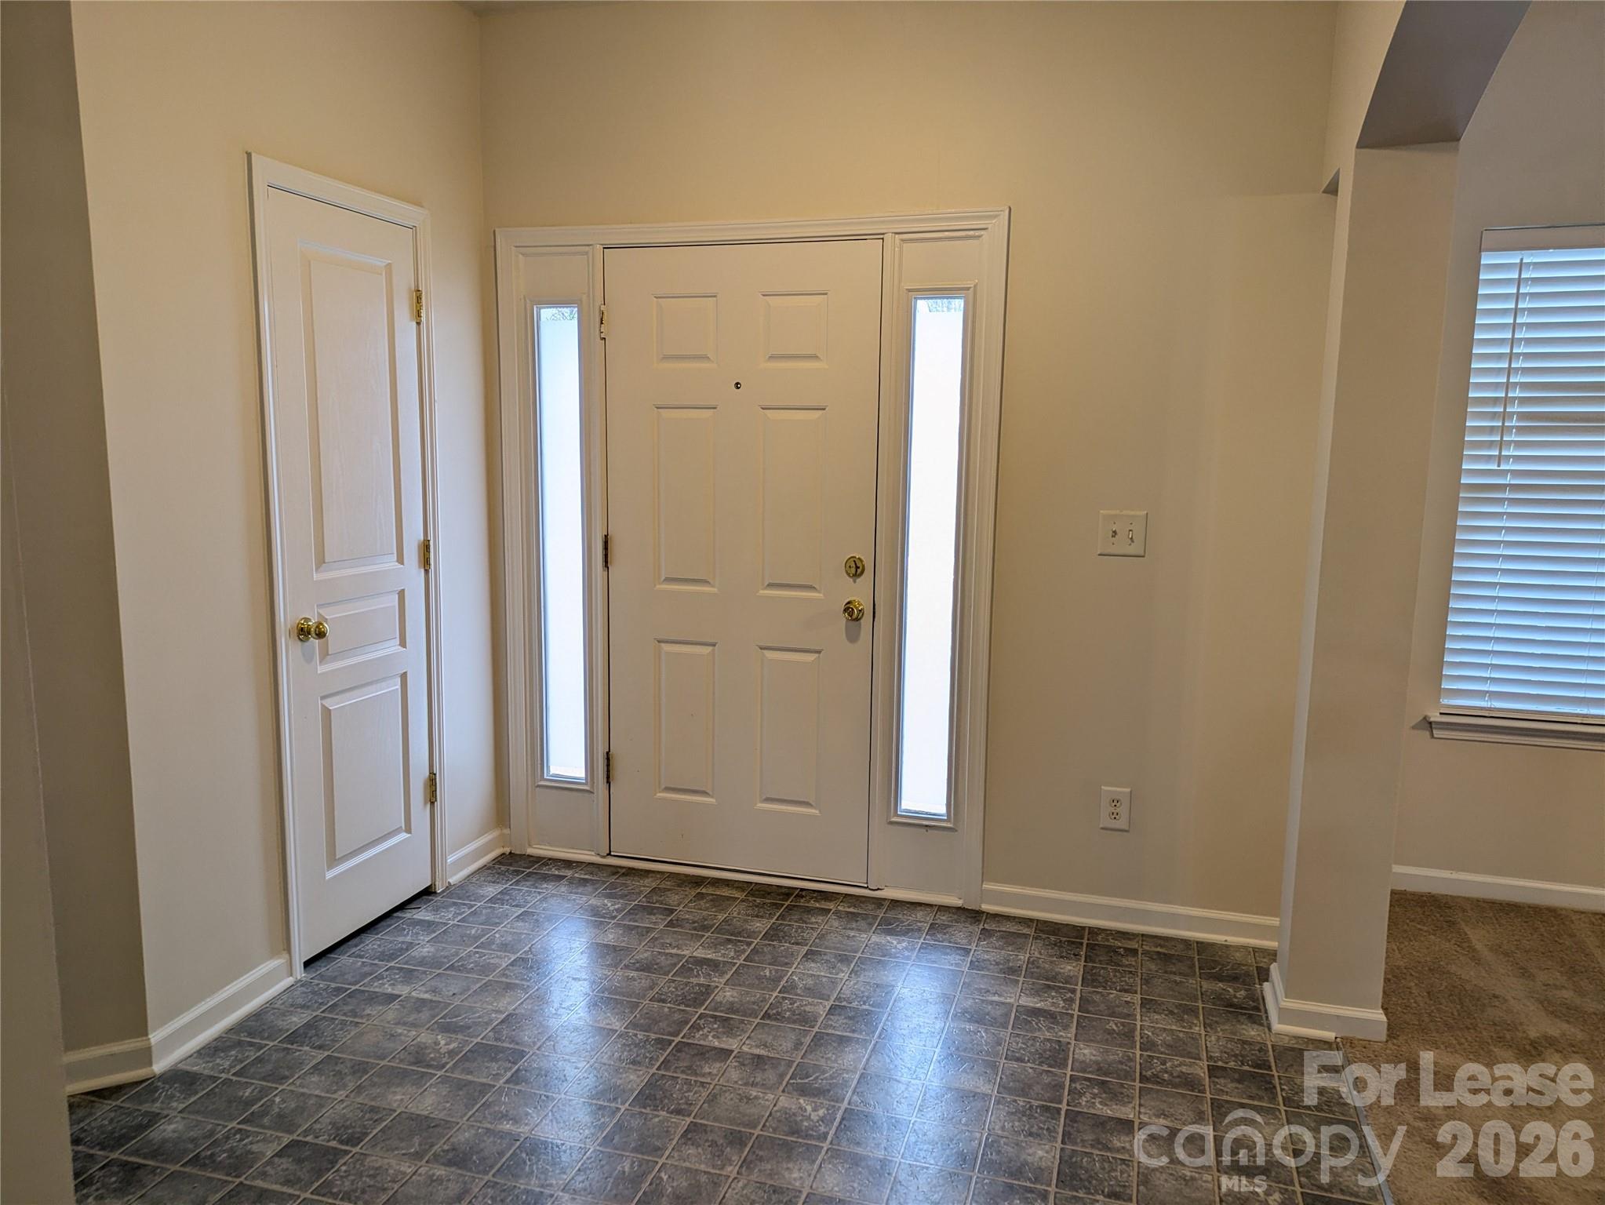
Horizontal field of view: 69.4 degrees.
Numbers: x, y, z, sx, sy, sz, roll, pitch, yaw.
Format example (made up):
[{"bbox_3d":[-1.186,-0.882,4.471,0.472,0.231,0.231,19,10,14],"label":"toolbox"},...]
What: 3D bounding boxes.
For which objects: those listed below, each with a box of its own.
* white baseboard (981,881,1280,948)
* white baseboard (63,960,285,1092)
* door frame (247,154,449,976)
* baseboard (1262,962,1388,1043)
[{"bbox_3d":[1.038,0.948,3.495,0.990,0.083,0.030,3,9,17],"label":"white baseboard"},{"bbox_3d":[-1.480,1.009,2.812,0.115,0.082,0.590,3,9,17],"label":"white baseboard"},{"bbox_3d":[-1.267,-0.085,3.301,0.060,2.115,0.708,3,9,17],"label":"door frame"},{"bbox_3d":[1.339,1.026,2.974,0.268,0.085,0.257,3,9,17],"label":"baseboard"}]

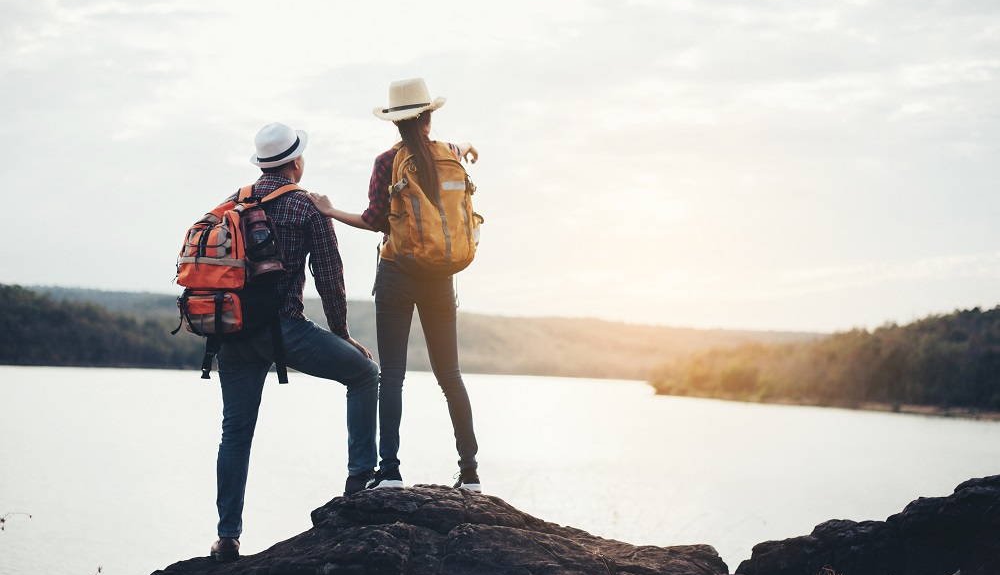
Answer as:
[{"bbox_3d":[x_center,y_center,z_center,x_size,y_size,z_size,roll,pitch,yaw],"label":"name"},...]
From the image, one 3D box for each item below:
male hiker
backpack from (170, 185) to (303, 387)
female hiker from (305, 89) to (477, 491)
[{"bbox_3d":[-0.815,0.218,5.500,0.550,1.730,0.660,-1,-3,29],"label":"male hiker"},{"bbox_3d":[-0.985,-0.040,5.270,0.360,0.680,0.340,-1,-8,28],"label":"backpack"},{"bbox_3d":[-0.430,-0.012,5.780,0.680,1.700,0.580,0,-2,-5],"label":"female hiker"}]

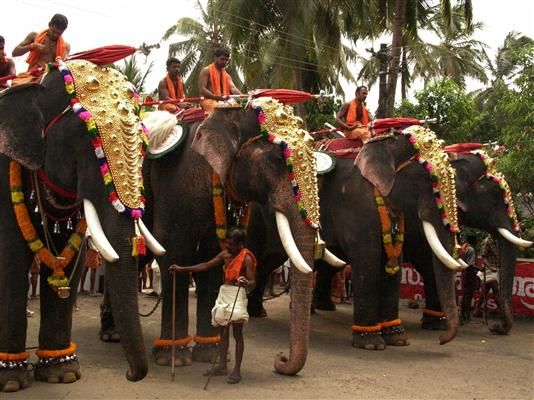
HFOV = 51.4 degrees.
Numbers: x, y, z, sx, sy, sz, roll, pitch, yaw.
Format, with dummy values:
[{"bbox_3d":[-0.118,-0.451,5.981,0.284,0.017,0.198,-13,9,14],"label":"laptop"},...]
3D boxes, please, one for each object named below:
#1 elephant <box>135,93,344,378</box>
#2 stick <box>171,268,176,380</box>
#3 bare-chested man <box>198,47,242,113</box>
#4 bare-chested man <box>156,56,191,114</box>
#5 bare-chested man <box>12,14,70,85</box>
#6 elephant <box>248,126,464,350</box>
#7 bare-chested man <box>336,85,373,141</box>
[{"bbox_3d":[-1.080,0.438,6.967,3.850,3.060,1.400,-4,-6,44],"label":"elephant"},{"bbox_3d":[-0.991,1.312,5.895,0.030,1.180,0.030,0,-4,0],"label":"stick"},{"bbox_3d":[-0.578,-1.441,6.750,0.580,0.880,0.620,3,-6,-37],"label":"bare-chested man"},{"bbox_3d":[-1.233,-1.513,7.400,0.580,0.850,0.620,4,-6,-40],"label":"bare-chested man"},{"bbox_3d":[-2.355,-1.523,5.850,0.580,0.900,0.620,4,-6,-42],"label":"bare-chested man"},{"bbox_3d":[1.080,0.566,8.181,3.650,3.000,1.350,-4,-6,43],"label":"elephant"},{"bbox_3d":[1.322,-1.278,8.200,0.580,0.850,0.620,4,-6,-43],"label":"bare-chested man"}]

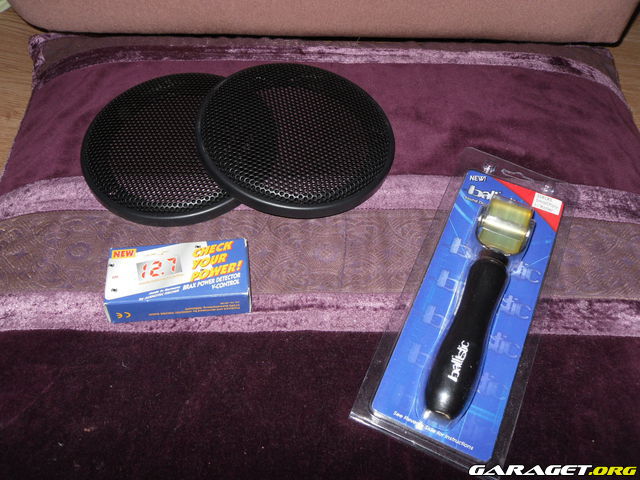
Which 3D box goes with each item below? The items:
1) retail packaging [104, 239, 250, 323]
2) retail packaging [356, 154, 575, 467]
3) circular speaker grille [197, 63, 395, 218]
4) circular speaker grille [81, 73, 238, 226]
[{"bbox_3d":[-0.098,0.029,0.457,0.096,0.023,0.049,-4,50,-5],"label":"retail packaging"},{"bbox_3d":[0.119,0.021,0.467,0.099,0.038,0.275,20,53,12],"label":"retail packaging"},{"bbox_3d":[-0.018,-0.092,0.546,0.168,0.019,0.168,5,55,-7],"label":"circular speaker grille"},{"bbox_3d":[-0.119,-0.085,0.549,0.168,0.019,0.168,0,55,0],"label":"circular speaker grille"}]

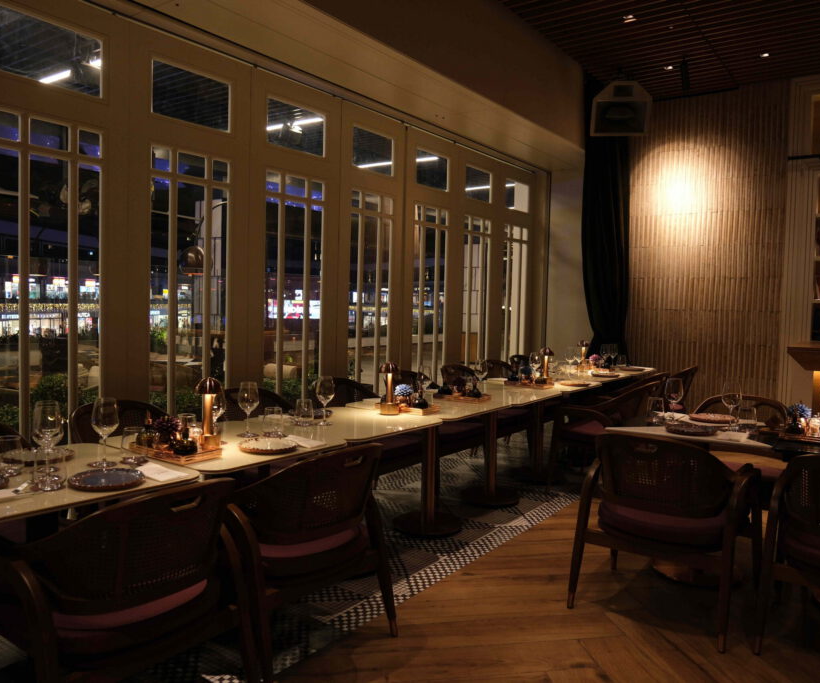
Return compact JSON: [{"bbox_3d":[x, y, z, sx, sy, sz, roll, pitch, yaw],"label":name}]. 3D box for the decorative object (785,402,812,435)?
[{"bbox_3d":[1.986,0.385,3.495,0.120,0.150,0.120,4,4,36],"label":"decorative object"}]

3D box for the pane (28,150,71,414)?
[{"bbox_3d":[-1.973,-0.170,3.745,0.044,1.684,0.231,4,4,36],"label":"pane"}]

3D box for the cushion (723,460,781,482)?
[{"bbox_3d":[1.883,0.801,4.056,0.530,0.110,0.520,4,4,36],"label":"cushion"}]

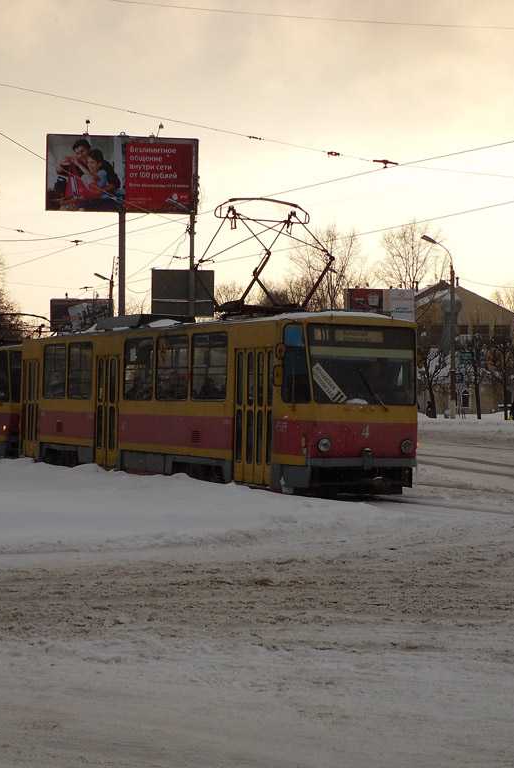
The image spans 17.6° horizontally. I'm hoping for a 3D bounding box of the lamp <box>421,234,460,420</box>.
[{"bbox_3d":[8.570,-2.500,78.000,1.650,9.000,0.350,0,0,-12],"label":"lamp"}]

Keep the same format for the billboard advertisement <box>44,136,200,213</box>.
[{"bbox_3d":[-5.440,-8.453,67.000,6.200,3.100,0.400,0,0,-13],"label":"billboard advertisement"}]

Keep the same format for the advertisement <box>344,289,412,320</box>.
[{"bbox_3d":[10.618,-6.604,143.000,6.200,3.100,0.400,0,0,-14],"label":"advertisement"}]

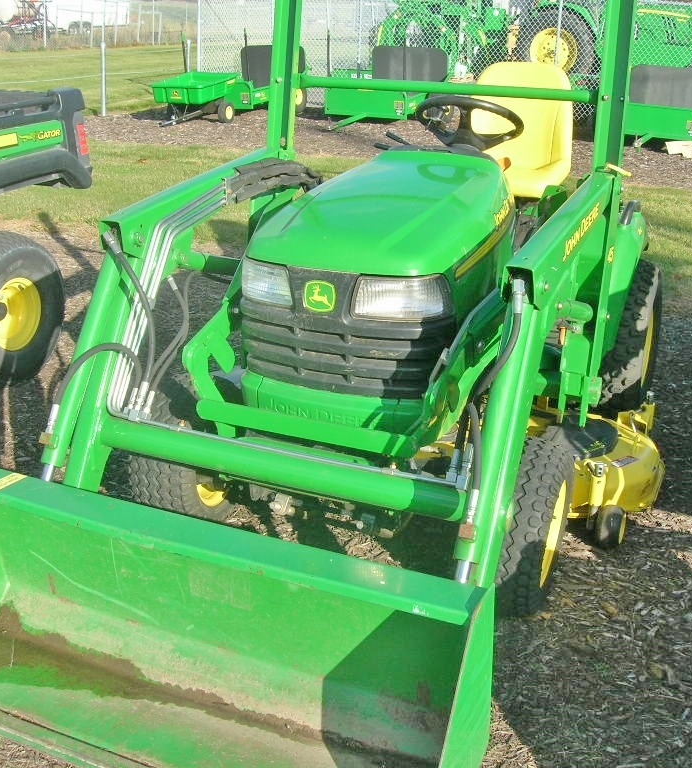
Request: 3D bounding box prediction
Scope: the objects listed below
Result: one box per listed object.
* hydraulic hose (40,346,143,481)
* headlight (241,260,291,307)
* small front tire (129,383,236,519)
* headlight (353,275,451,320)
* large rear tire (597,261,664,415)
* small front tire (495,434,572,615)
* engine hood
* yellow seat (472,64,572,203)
[{"bbox_3d":[-0.646,0.044,2.522,0.160,0.330,0.250,10,22,22],"label":"hydraulic hose"},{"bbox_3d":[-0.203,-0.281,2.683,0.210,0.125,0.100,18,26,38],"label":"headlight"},{"bbox_3d":[-0.476,0.210,3.129,0.210,0.460,0.460,9,22,19],"label":"small front tire"},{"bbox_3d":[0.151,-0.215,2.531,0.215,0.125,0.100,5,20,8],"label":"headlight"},{"bbox_3d":[1.077,-0.194,4.058,0.290,0.650,0.650,10,22,22],"label":"large rear tire"},{"bbox_3d":[0.471,0.377,2.735,0.210,0.460,0.460,9,22,19],"label":"small front tire"},{"bbox_3d":[0.114,-0.471,2.860,0.590,0.320,0.870,10,22,22],"label":"engine hood"},{"bbox_3d":[0.664,-0.953,3.857,0.430,0.510,0.480,10,22,22],"label":"yellow seat"}]

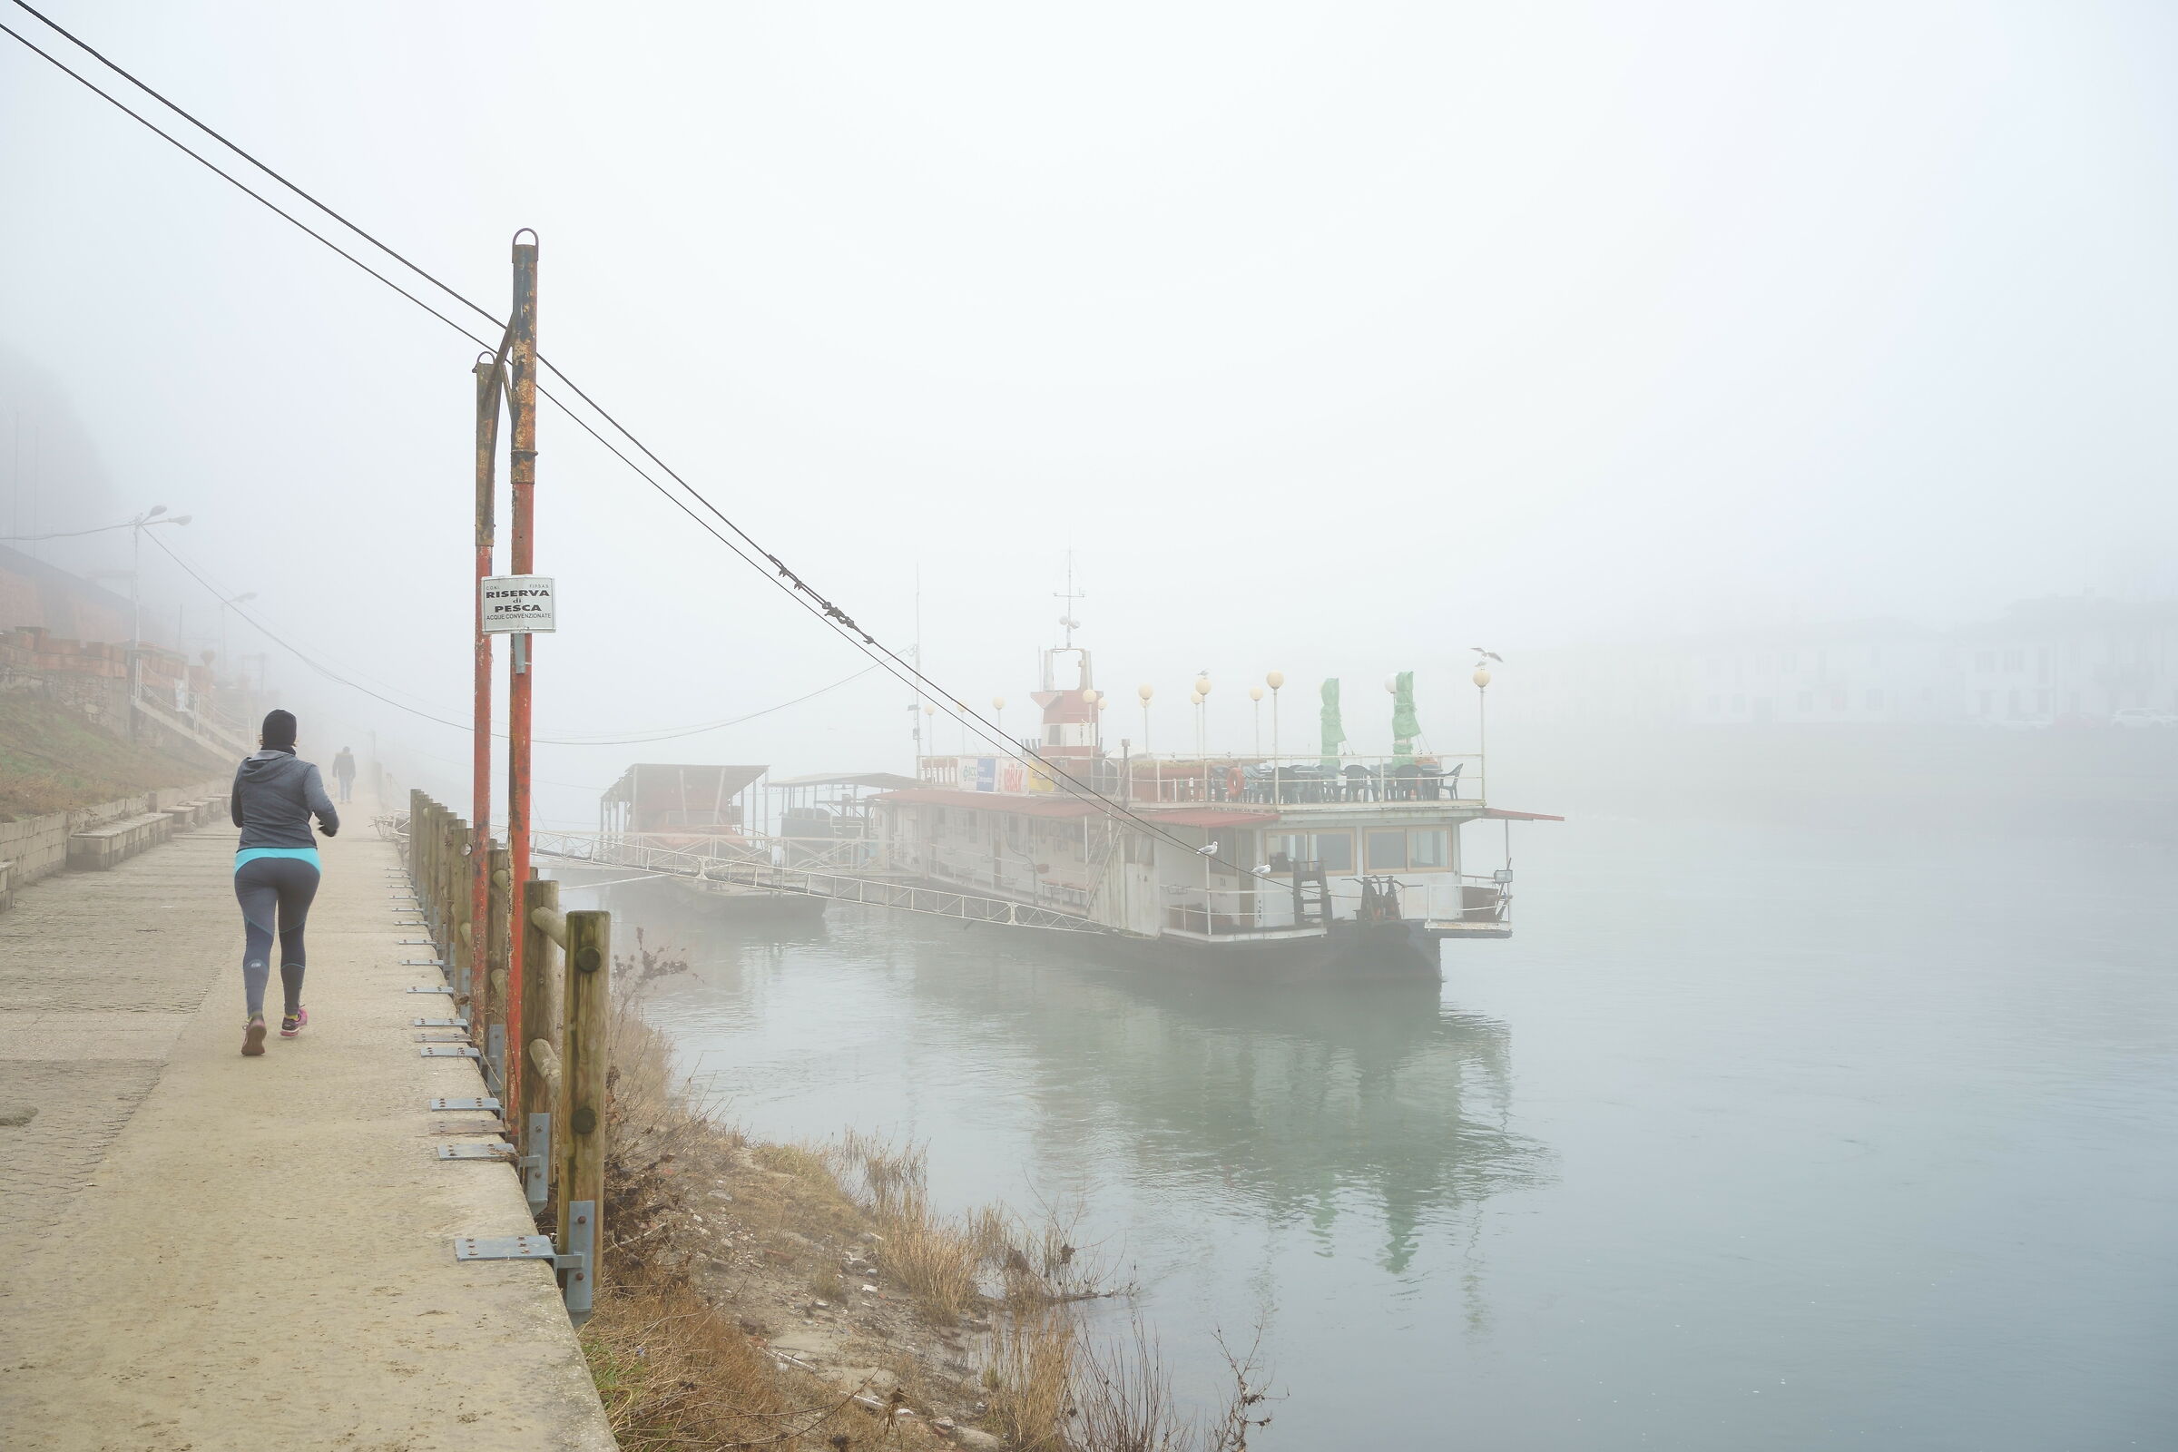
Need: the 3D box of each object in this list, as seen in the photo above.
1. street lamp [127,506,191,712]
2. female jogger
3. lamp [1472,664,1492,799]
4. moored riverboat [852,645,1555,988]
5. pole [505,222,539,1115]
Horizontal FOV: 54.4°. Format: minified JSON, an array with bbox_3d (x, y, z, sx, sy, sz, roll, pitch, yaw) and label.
[{"bbox_3d":[-21.120,-2.585,48.000,1.250,4.750,0.800,1,-1,-12],"label":"street lamp"},{"bbox_3d":[-3.911,0.745,10.300,0.500,1.660,0.620,1,-1,-19],"label":"female jogger"},{"bbox_3d":[8.543,0.203,46.000,0.410,2.870,0.410,1,-1,0],"label":"lamp"},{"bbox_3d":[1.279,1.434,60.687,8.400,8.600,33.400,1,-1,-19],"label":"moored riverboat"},{"bbox_3d":[-2.199,-0.171,8.200,0.100,3.500,0.100,1,-1,-19],"label":"pole"}]

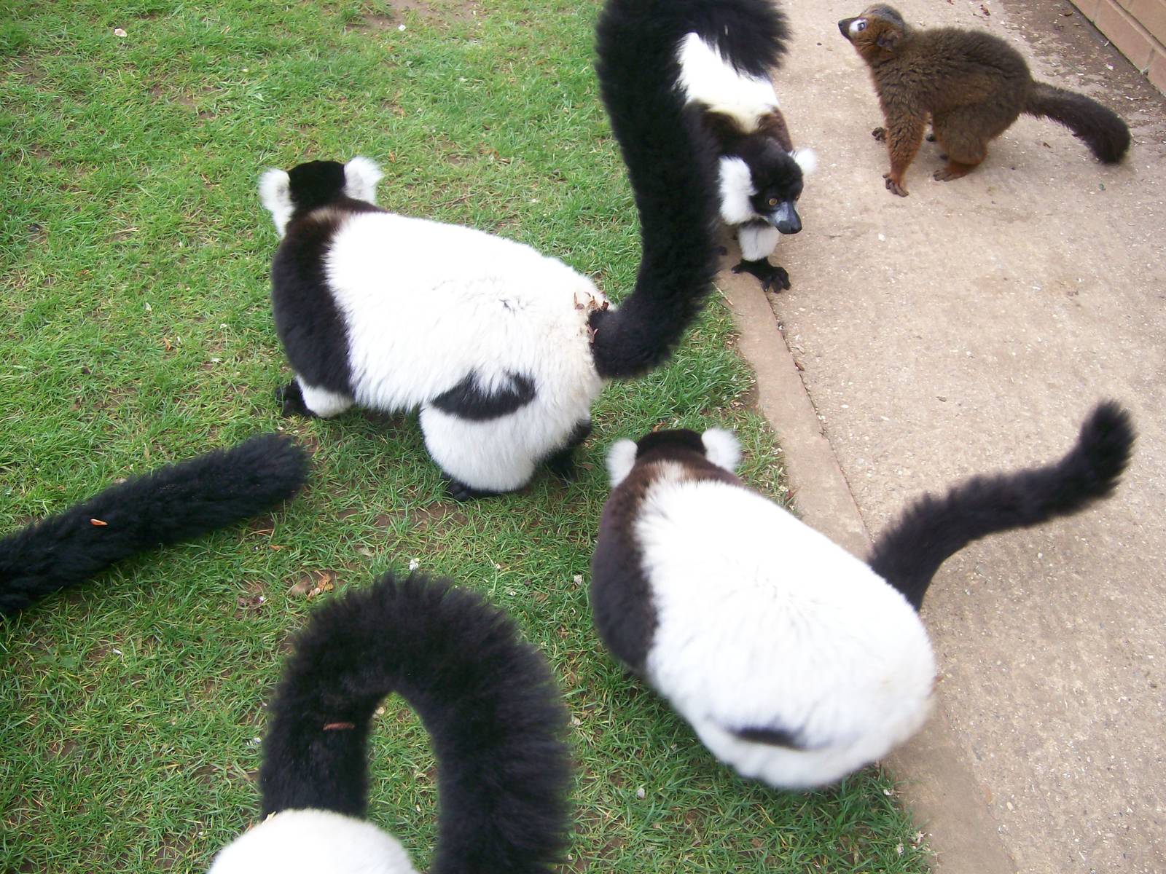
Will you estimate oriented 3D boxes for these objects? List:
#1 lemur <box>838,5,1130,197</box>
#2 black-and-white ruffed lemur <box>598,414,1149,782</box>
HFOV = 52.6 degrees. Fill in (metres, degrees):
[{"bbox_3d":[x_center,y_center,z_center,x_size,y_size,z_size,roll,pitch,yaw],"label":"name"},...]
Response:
[{"bbox_3d":[0.707,-0.594,2.024,0.560,0.310,0.210,3,45,3],"label":"lemur"},{"bbox_3d":[0.267,0.104,1.296,0.415,0.335,0.515,31,52,28],"label":"black-and-white ruffed lemur"}]

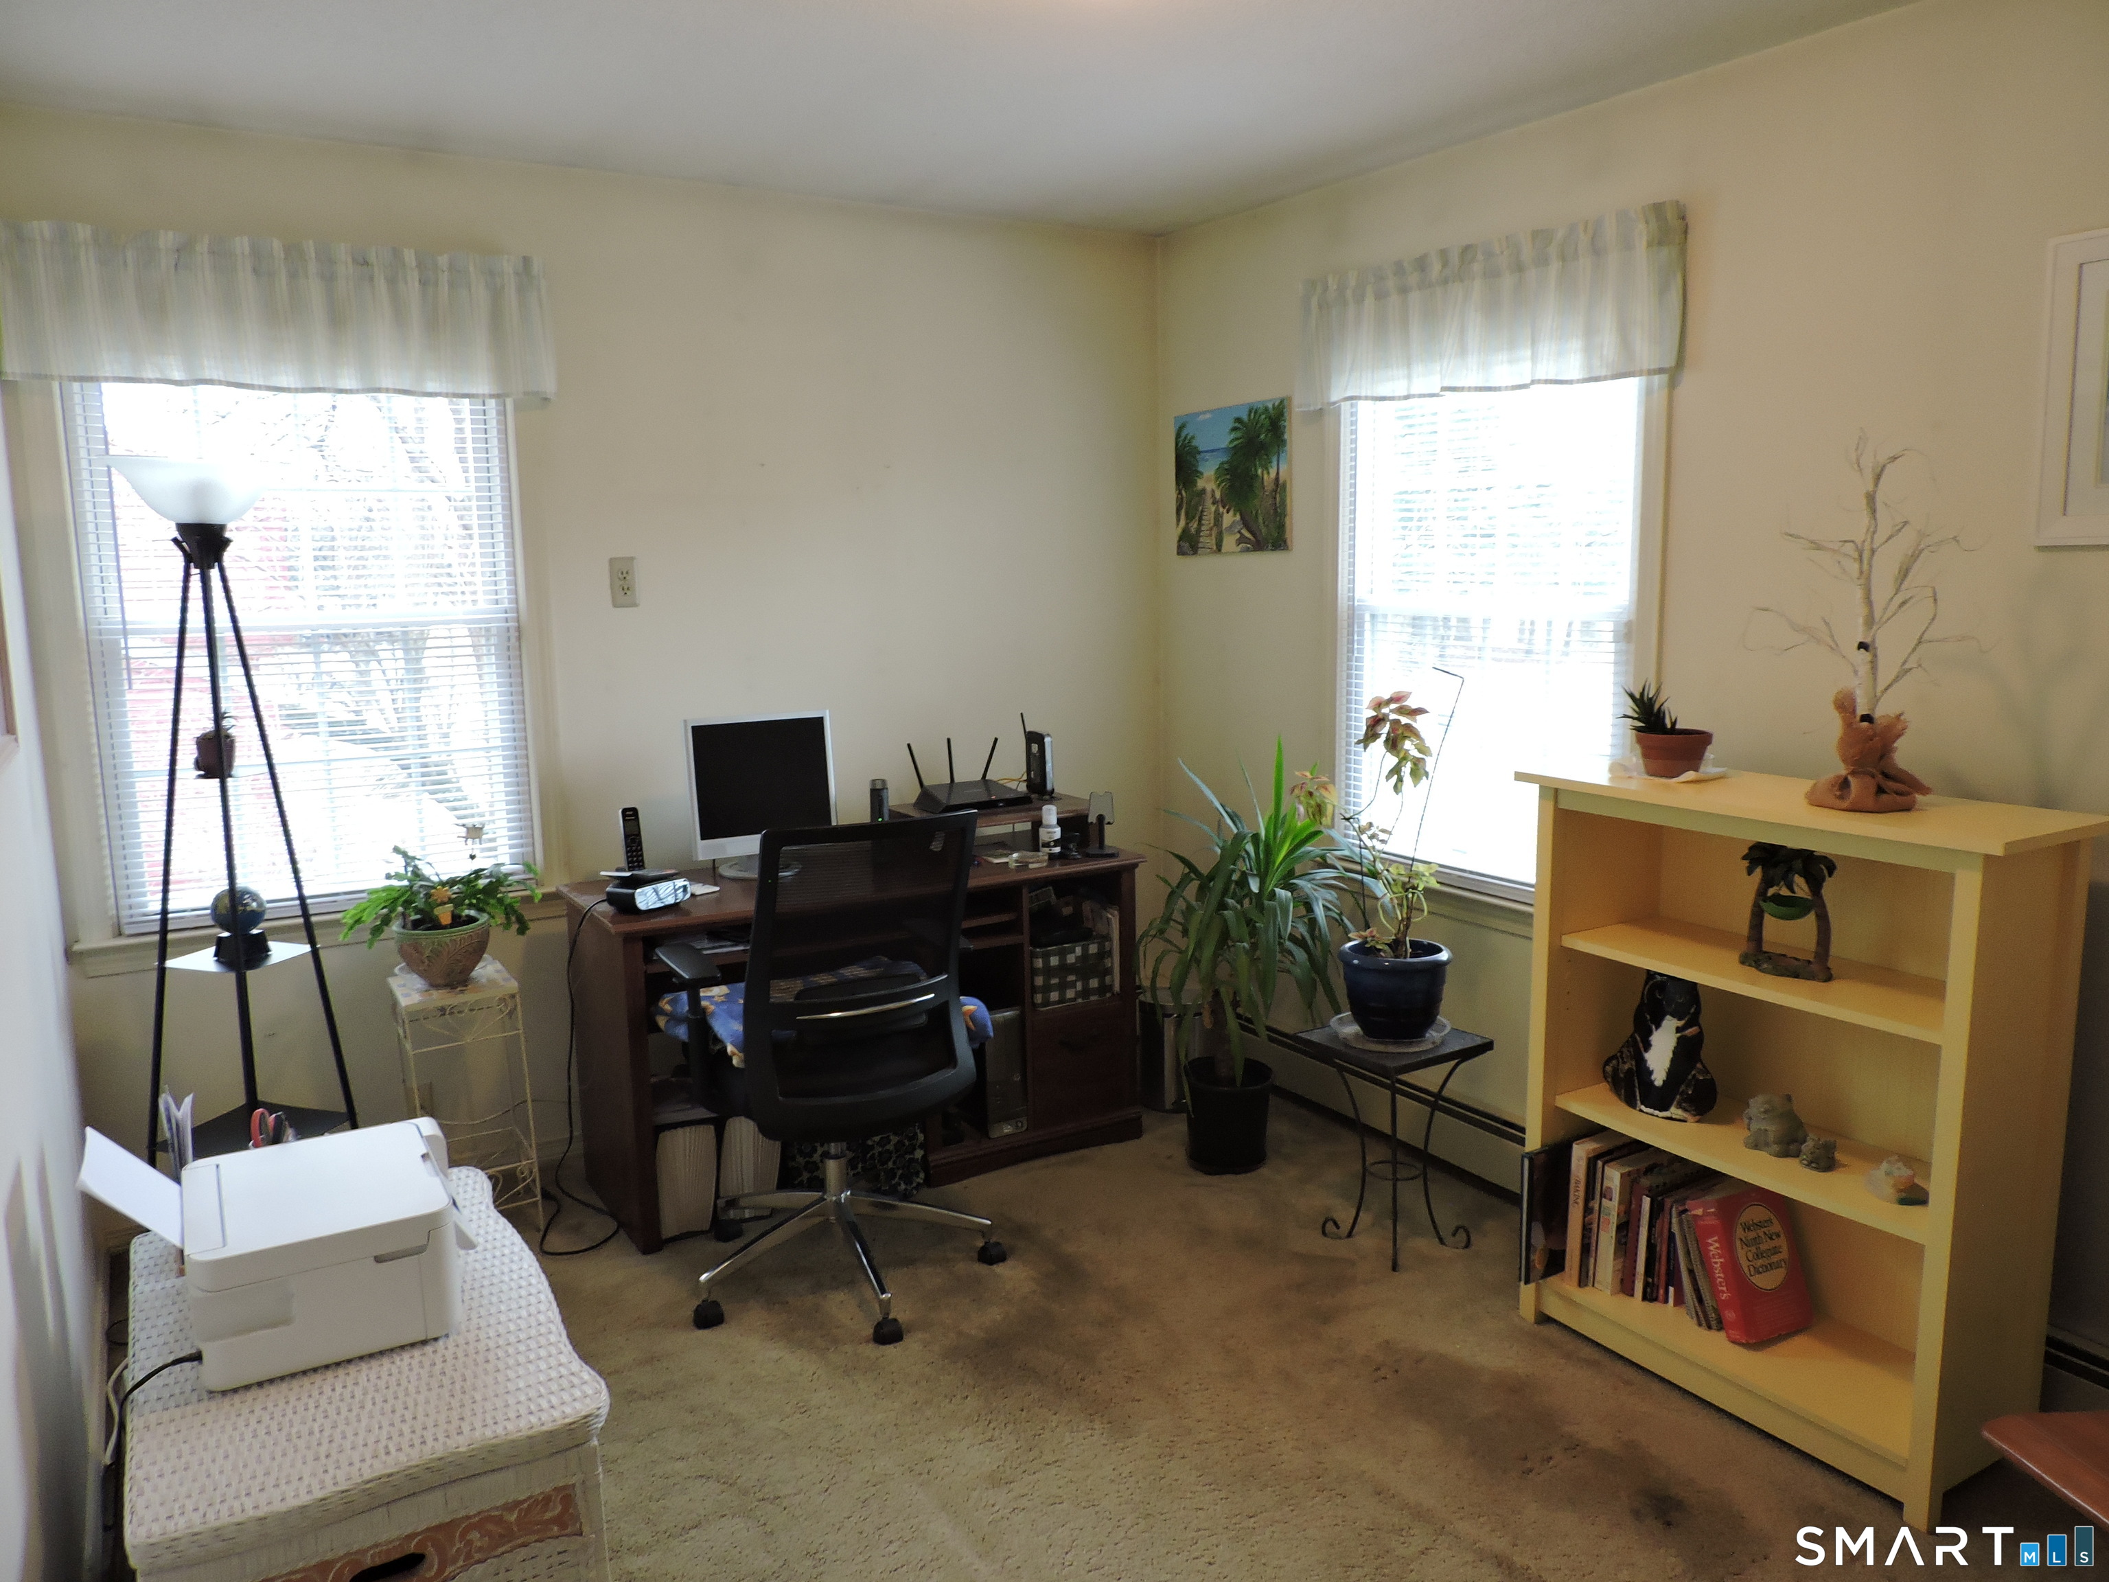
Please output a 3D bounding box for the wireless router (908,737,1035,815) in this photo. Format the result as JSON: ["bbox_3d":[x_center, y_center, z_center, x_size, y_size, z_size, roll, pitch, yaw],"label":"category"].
[{"bbox_3d":[-0.222,-0.051,3.842,0.285,0.165,0.205,-7,11,-35],"label":"wireless router"}]

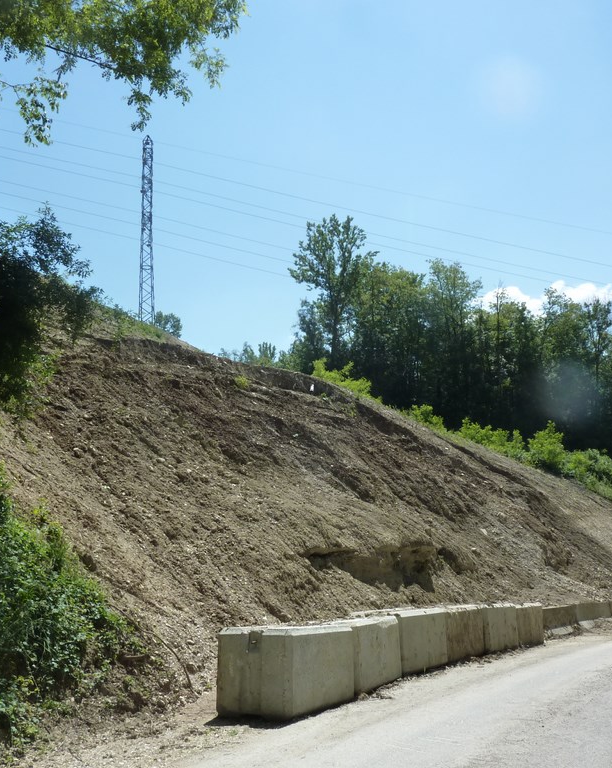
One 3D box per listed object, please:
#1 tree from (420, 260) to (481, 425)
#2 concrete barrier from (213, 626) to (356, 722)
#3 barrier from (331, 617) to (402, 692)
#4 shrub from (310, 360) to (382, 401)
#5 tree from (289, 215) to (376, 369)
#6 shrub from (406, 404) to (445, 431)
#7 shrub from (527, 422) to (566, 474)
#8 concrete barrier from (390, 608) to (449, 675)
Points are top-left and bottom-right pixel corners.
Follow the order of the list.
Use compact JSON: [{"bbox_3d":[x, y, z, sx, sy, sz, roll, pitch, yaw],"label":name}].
[{"bbox_3d":[12.115,-2.892,62.000,4.880,14.924,4.880,-1,-15,0],"label":"tree"},{"bbox_3d":[-0.229,3.766,9.897,1.048,0.970,1.891,-9,-17,28],"label":"concrete barrier"},{"bbox_3d":[0.738,4.367,12.072,0.999,0.970,1.940,-8,-17,26],"label":"barrier"},{"bbox_3d":[2.564,-0.227,48.000,4.407,2.596,3.085,-1,-15,0],"label":"shrub"},{"bbox_3d":[2.150,-6.775,60.000,6.926,13.955,6.926,-1,-15,0],"label":"tree"},{"bbox_3d":[8.241,2.379,51.000,2.542,1.931,2.542,-1,-15,0],"label":"shrub"},{"bbox_3d":[18.212,4.884,56.000,2.938,3.938,2.938,-1,-15,0],"label":"shrub"},{"bbox_3d":[1.770,4.729,13.730,0.999,0.970,1.940,-11,-18,32],"label":"concrete barrier"}]

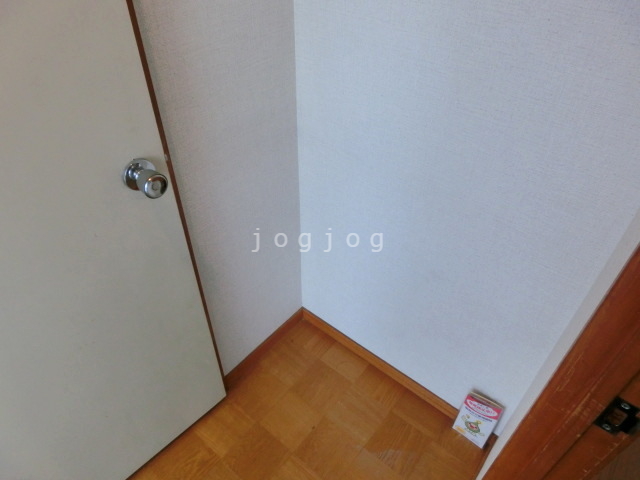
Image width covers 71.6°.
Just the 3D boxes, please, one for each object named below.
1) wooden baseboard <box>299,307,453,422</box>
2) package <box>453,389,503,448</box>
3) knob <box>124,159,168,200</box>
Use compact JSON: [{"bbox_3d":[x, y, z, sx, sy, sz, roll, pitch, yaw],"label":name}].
[{"bbox_3d":[0.219,0.433,1.528,0.752,0.059,0.010,29,49,29],"label":"wooden baseboard"},{"bbox_3d":[0.467,0.534,1.320,0.096,0.189,0.017,26,41,26],"label":"package"},{"bbox_3d":[-0.318,-0.109,0.823,0.062,0.065,0.065,32,50,31],"label":"knob"}]

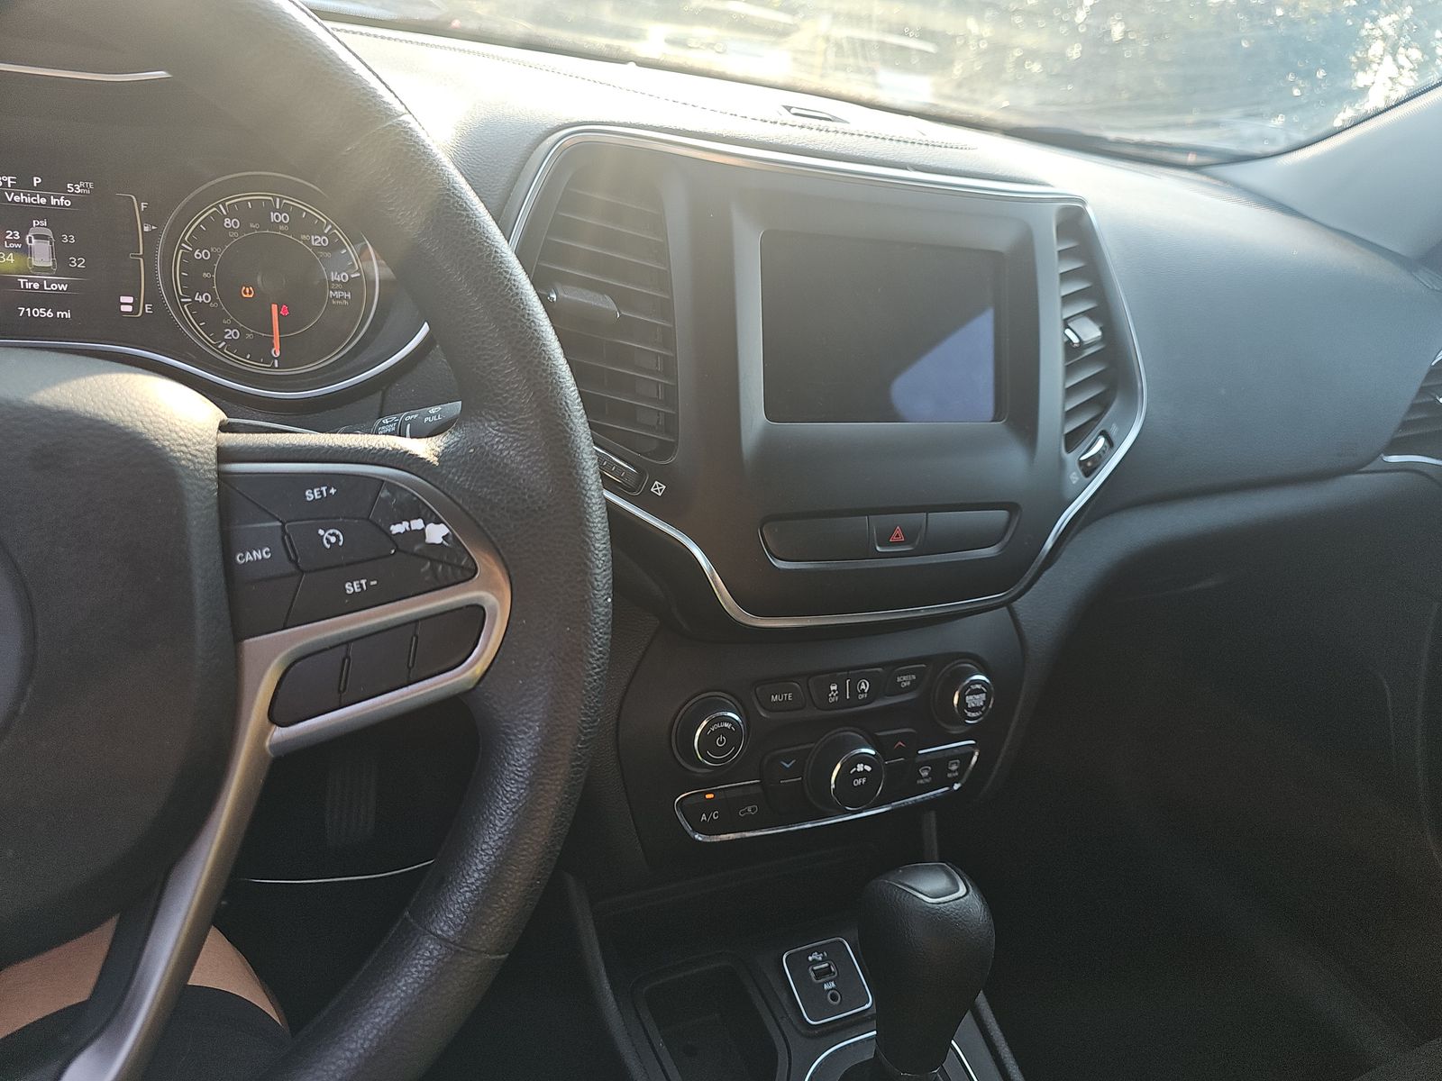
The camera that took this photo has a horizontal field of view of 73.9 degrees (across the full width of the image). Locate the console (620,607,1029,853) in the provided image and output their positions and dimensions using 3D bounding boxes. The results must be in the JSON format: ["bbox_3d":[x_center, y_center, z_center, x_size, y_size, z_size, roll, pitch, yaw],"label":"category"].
[{"bbox_3d":[0.071,0.109,0.579,0.269,0.156,0.066,-3,13,-22],"label":"console"}]

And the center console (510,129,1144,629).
[{"bbox_3d":[0.083,-0.080,0.525,0.385,0.254,0.094,-3,2,-22],"label":"center console"}]

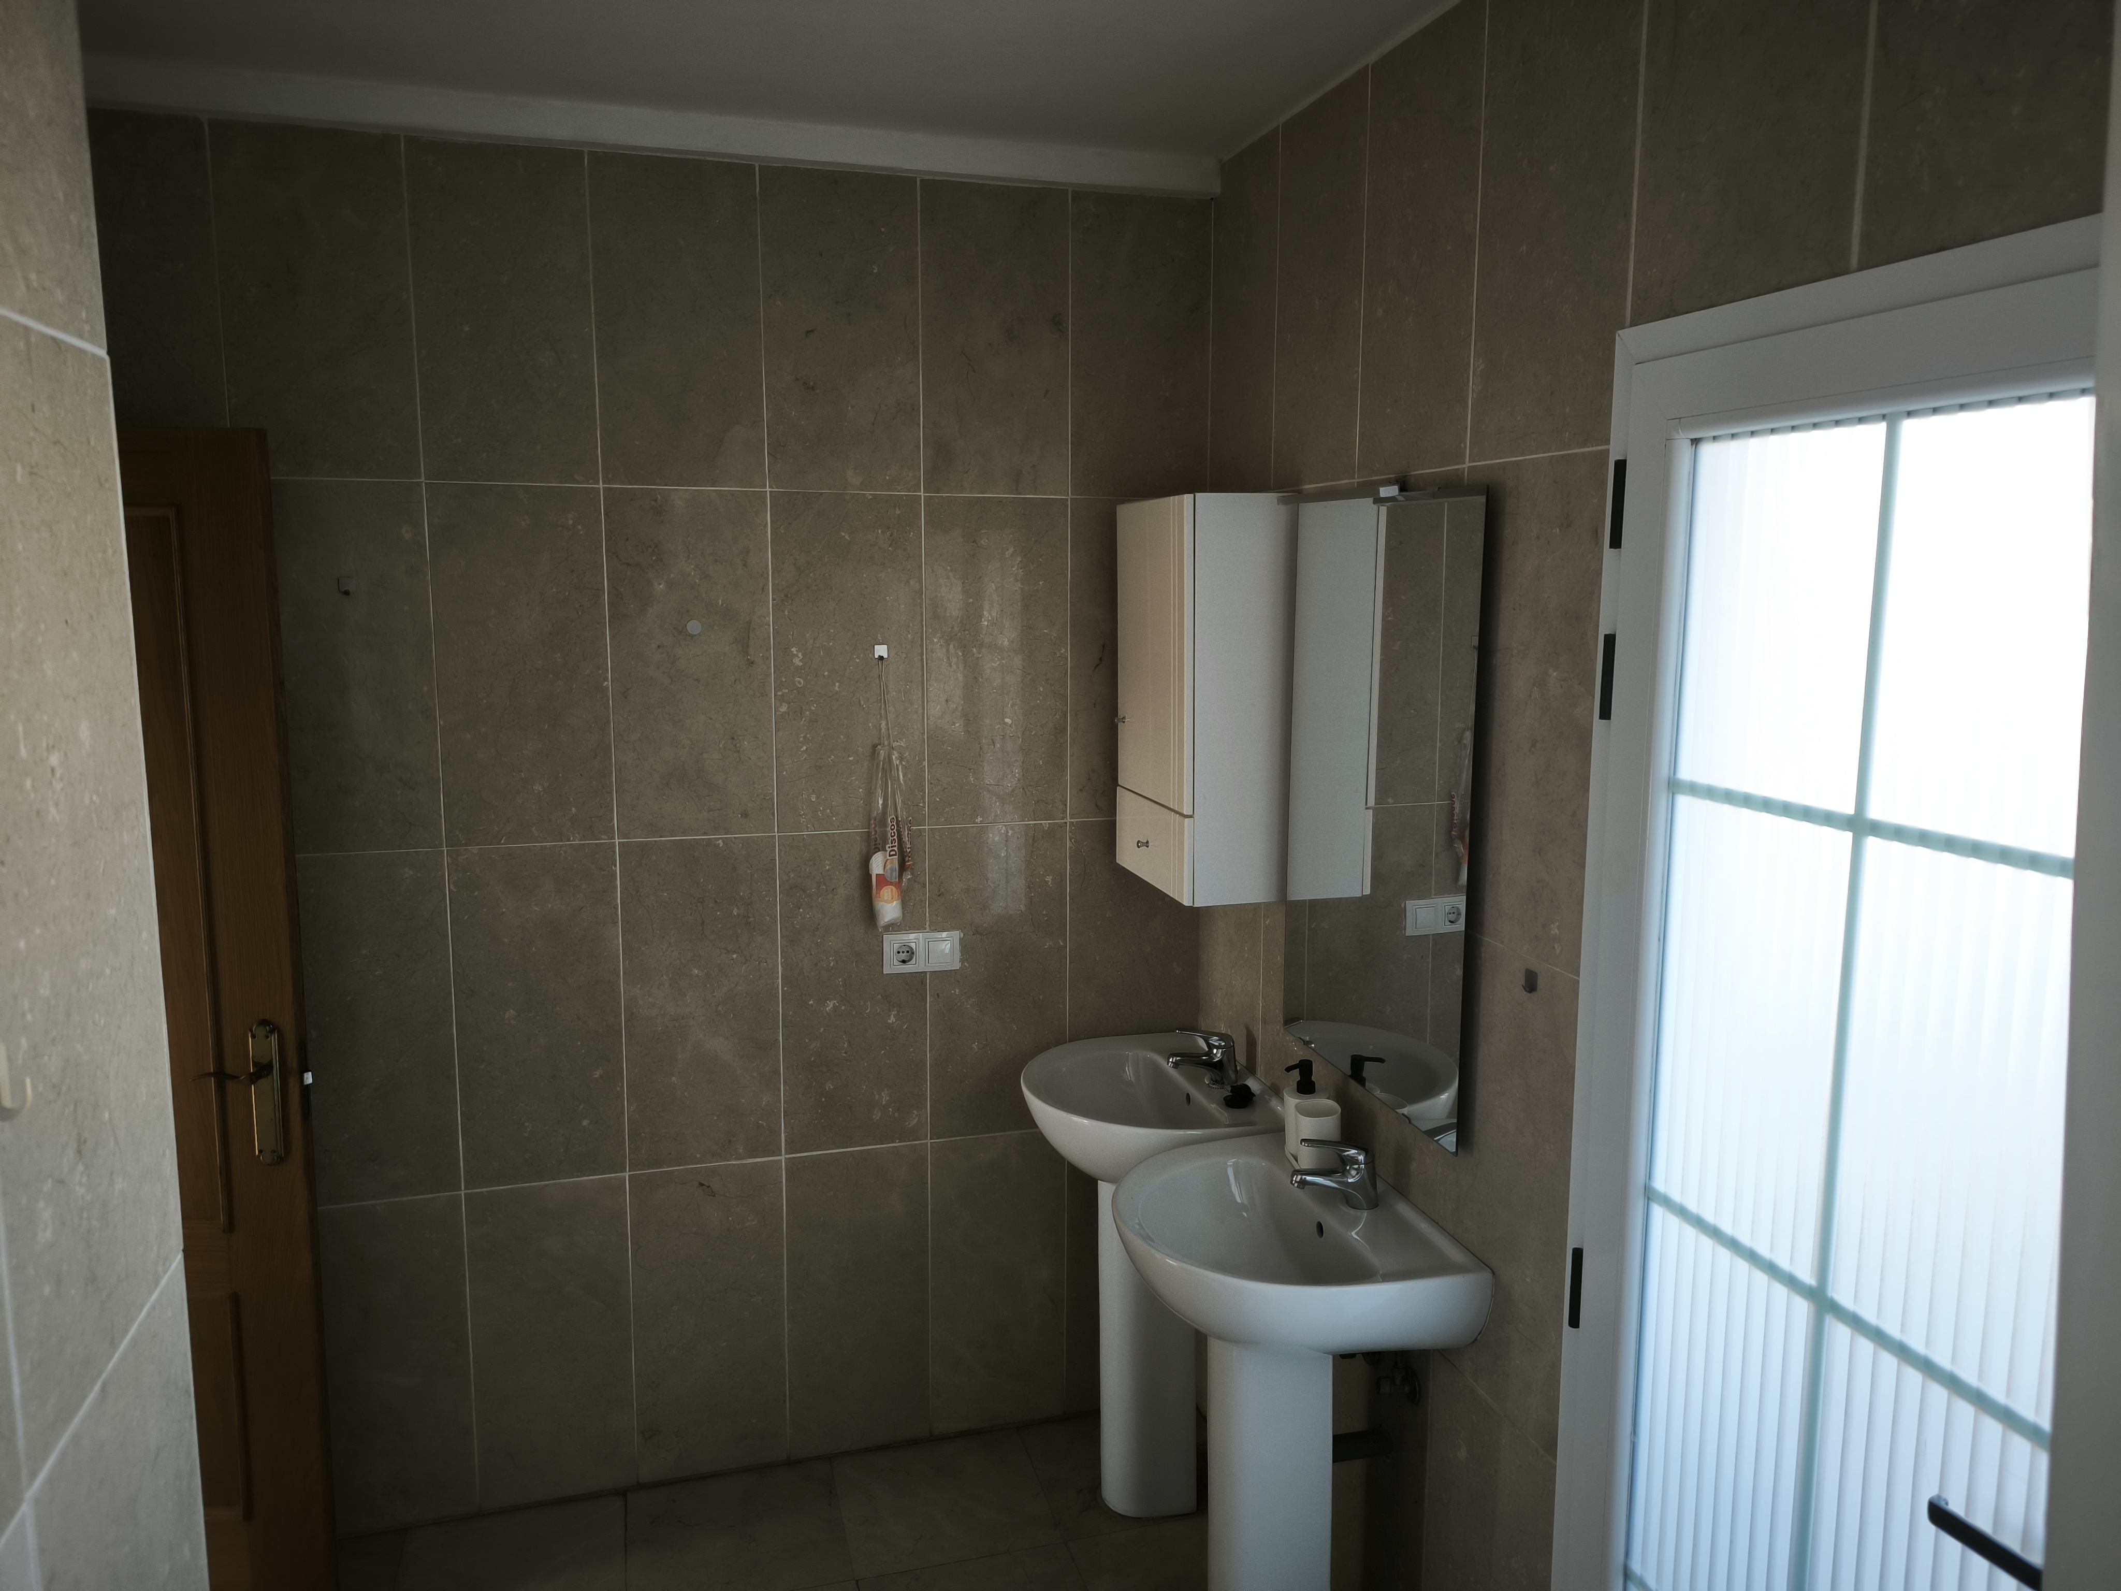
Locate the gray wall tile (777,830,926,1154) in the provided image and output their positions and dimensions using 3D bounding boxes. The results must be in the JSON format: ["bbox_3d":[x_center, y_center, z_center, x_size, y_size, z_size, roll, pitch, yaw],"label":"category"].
[{"bbox_3d":[-0.417,0.398,2.968,0.297,0.658,0.015,-2,9,-16],"label":"gray wall tile"}]

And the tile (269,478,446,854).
[{"bbox_3d":[-1.274,-0.222,2.616,0.299,0.659,0.015,-2,9,-16],"label":"tile"}]

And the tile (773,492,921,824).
[{"bbox_3d":[-0.414,-0.255,2.871,0.297,0.658,0.015,-2,9,-16],"label":"tile"}]

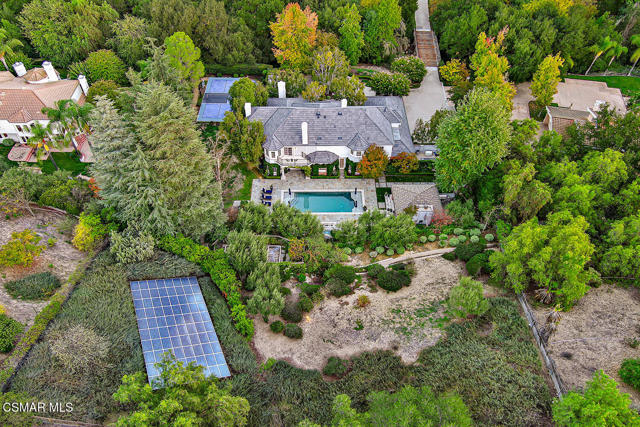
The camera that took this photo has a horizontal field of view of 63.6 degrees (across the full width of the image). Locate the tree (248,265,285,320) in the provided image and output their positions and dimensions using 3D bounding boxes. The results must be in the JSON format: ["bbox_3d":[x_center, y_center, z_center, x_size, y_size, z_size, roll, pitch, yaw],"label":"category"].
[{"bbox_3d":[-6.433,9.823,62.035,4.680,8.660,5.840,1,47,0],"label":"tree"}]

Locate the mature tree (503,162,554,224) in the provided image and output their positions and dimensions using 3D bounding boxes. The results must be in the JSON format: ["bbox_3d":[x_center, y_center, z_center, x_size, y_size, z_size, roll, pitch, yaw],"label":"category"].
[{"bbox_3d":[32.193,-2.560,81.016,7.200,12.000,7.200,0,46,0],"label":"mature tree"}]

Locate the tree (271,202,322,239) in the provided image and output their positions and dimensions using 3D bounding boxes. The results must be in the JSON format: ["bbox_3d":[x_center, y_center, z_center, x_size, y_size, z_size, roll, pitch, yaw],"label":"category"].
[{"bbox_3d":[-3.670,1.385,80.961,7.800,5.600,6.200,0,46,0],"label":"tree"}]

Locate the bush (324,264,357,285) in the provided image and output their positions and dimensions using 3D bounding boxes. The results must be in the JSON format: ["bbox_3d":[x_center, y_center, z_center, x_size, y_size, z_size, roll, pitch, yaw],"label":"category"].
[{"bbox_3d":[2.800,8.300,69.900,4.200,2.000,3.400,0,46,0],"label":"bush"}]

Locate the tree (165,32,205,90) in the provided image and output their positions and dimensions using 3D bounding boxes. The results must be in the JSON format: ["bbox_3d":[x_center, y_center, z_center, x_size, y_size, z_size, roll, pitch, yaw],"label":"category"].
[{"bbox_3d":[-25.500,-28.300,97.300,7.300,11.300,7.300,0,46,0],"label":"tree"}]

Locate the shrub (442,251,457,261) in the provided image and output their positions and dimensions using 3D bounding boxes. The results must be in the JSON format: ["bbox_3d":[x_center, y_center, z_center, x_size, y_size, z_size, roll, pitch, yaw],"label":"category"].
[{"bbox_3d":[18.300,5.900,72.800,2.000,1.200,1.700,0,46,0],"label":"shrub"}]

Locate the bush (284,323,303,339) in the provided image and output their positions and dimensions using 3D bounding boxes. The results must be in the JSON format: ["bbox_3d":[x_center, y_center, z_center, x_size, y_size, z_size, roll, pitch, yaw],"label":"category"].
[{"bbox_3d":[-3.214,14.267,62.674,2.130,1.450,2.020,1,47,0],"label":"bush"}]

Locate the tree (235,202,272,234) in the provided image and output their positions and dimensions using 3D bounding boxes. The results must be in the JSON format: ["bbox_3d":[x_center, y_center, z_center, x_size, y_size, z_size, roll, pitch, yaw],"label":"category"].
[{"bbox_3d":[-10.385,1.370,80.975,5.800,5.600,5.500,0,46,0],"label":"tree"}]

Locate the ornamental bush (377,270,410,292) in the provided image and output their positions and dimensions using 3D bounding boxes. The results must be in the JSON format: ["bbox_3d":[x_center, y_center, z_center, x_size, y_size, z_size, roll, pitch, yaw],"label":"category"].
[{"bbox_3d":[9.800,9.100,69.000,4.400,2.100,3.500,0,46,0],"label":"ornamental bush"}]

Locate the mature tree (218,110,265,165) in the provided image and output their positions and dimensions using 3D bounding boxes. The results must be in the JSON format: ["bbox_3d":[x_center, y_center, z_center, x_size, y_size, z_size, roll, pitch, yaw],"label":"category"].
[{"bbox_3d":[-13.337,-12.489,89.397,7.770,10.860,7.150,1,47,0],"label":"mature tree"}]

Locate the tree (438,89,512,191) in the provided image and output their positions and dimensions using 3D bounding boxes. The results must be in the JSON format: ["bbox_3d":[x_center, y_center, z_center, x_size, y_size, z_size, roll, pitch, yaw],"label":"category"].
[{"bbox_3d":[24.038,-10.456,82.385,11.300,19.000,10.800,0,46,0],"label":"tree"}]

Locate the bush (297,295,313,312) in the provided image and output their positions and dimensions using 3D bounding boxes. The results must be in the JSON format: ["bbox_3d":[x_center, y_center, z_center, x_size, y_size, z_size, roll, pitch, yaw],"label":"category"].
[{"bbox_3d":[-1.895,11.798,67.307,2.140,1.720,2.140,1,47,0],"label":"bush"}]

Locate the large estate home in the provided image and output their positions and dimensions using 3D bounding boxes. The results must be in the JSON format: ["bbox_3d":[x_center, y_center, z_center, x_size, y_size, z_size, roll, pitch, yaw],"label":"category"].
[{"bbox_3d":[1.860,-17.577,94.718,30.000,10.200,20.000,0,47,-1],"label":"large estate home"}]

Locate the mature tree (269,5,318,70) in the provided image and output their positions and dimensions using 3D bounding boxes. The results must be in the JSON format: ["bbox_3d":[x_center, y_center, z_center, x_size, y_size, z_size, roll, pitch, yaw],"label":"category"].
[{"bbox_3d":[-4.800,-32.800,98.500,9.000,14.000,9.000,0,46,0],"label":"mature tree"}]

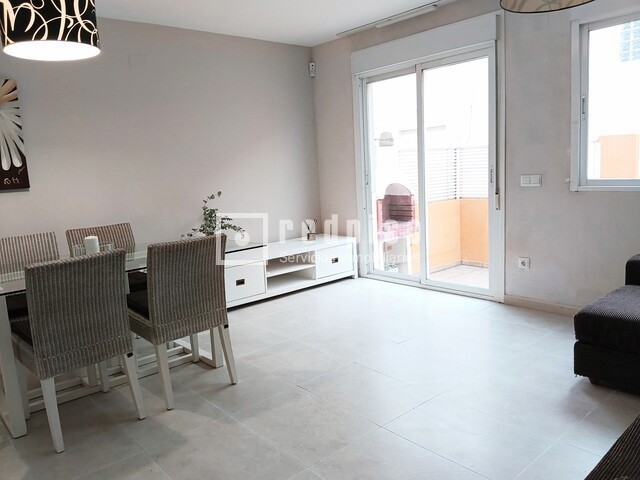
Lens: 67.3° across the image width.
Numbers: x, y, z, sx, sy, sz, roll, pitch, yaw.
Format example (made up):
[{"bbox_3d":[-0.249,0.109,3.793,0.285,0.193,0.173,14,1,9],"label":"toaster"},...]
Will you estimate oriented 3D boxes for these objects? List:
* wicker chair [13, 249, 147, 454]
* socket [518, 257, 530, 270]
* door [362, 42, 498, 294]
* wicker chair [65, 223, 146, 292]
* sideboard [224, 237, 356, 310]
[{"bbox_3d":[-1.263,0.503,2.481,0.435,0.897,0.555,-11,12,-40],"label":"wicker chair"},{"bbox_3d":[1.662,0.192,3.916,0.018,0.086,0.083,-11,12,-40],"label":"socket"},{"bbox_3d":[0.994,-0.573,4.545,0.090,2.081,1.500,-10,11,-40],"label":"door"},{"bbox_3d":[-1.411,0.369,3.387,0.435,0.900,0.555,-11,12,-40],"label":"wicker chair"},{"bbox_3d":[-0.445,0.303,4.899,1.815,0.450,0.500,-10,11,-40],"label":"sideboard"}]

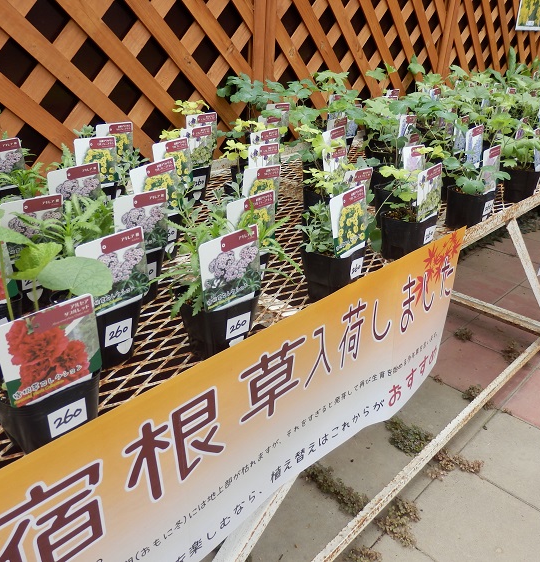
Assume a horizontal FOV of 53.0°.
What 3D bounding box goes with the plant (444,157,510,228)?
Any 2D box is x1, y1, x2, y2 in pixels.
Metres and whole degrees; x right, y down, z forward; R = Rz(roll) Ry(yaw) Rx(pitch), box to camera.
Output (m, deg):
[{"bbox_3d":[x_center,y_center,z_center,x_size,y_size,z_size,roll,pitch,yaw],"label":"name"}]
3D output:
[{"bbox_3d":[0.385,-0.173,1.025,0.093,0.144,0.091,-22,35,-38],"label":"plant"}]

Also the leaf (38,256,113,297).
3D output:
[{"bbox_3d":[-0.157,-0.004,0.438,0.056,0.019,0.048,-8,28,-20],"label":"leaf"}]

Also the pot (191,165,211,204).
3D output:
[{"bbox_3d":[-0.172,-0.206,1.140,0.079,0.076,0.079,1,26,-1],"label":"pot"}]

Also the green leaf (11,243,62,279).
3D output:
[{"bbox_3d":[-0.182,-0.015,0.422,0.036,0.025,0.030,-10,29,-23],"label":"green leaf"}]

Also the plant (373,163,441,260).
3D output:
[{"bbox_3d":[0.228,-0.113,0.887,0.091,0.151,0.091,-22,35,-38],"label":"plant"}]

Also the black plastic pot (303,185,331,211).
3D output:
[{"bbox_3d":[0.102,-0.128,0.981,0.074,0.078,0.074,23,34,36],"label":"black plastic pot"}]

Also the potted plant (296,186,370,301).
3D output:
[{"bbox_3d":[0.086,-0.053,0.725,0.081,0.172,0.083,22,33,35],"label":"potted plant"}]

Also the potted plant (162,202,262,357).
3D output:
[{"bbox_3d":[-0.065,0.008,0.623,0.097,0.157,0.097,1,26,-1],"label":"potted plant"}]

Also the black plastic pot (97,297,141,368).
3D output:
[{"bbox_3d":[-0.188,0.051,0.605,0.074,0.078,0.074,1,27,-1],"label":"black plastic pot"}]

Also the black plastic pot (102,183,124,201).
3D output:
[{"bbox_3d":[-0.316,-0.138,0.974,0.074,0.078,0.074,1,27,-1],"label":"black plastic pot"}]

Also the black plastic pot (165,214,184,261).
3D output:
[{"bbox_3d":[-0.181,-0.073,0.853,0.074,0.078,0.074,1,27,-1],"label":"black plastic pot"}]

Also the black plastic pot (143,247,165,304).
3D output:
[{"bbox_3d":[-0.194,-0.015,0.754,0.079,0.076,0.079,1,26,-1],"label":"black plastic pot"}]

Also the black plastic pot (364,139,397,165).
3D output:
[{"bbox_3d":[0.276,-0.289,1.329,0.078,0.076,0.078,-22,35,-38],"label":"black plastic pot"}]

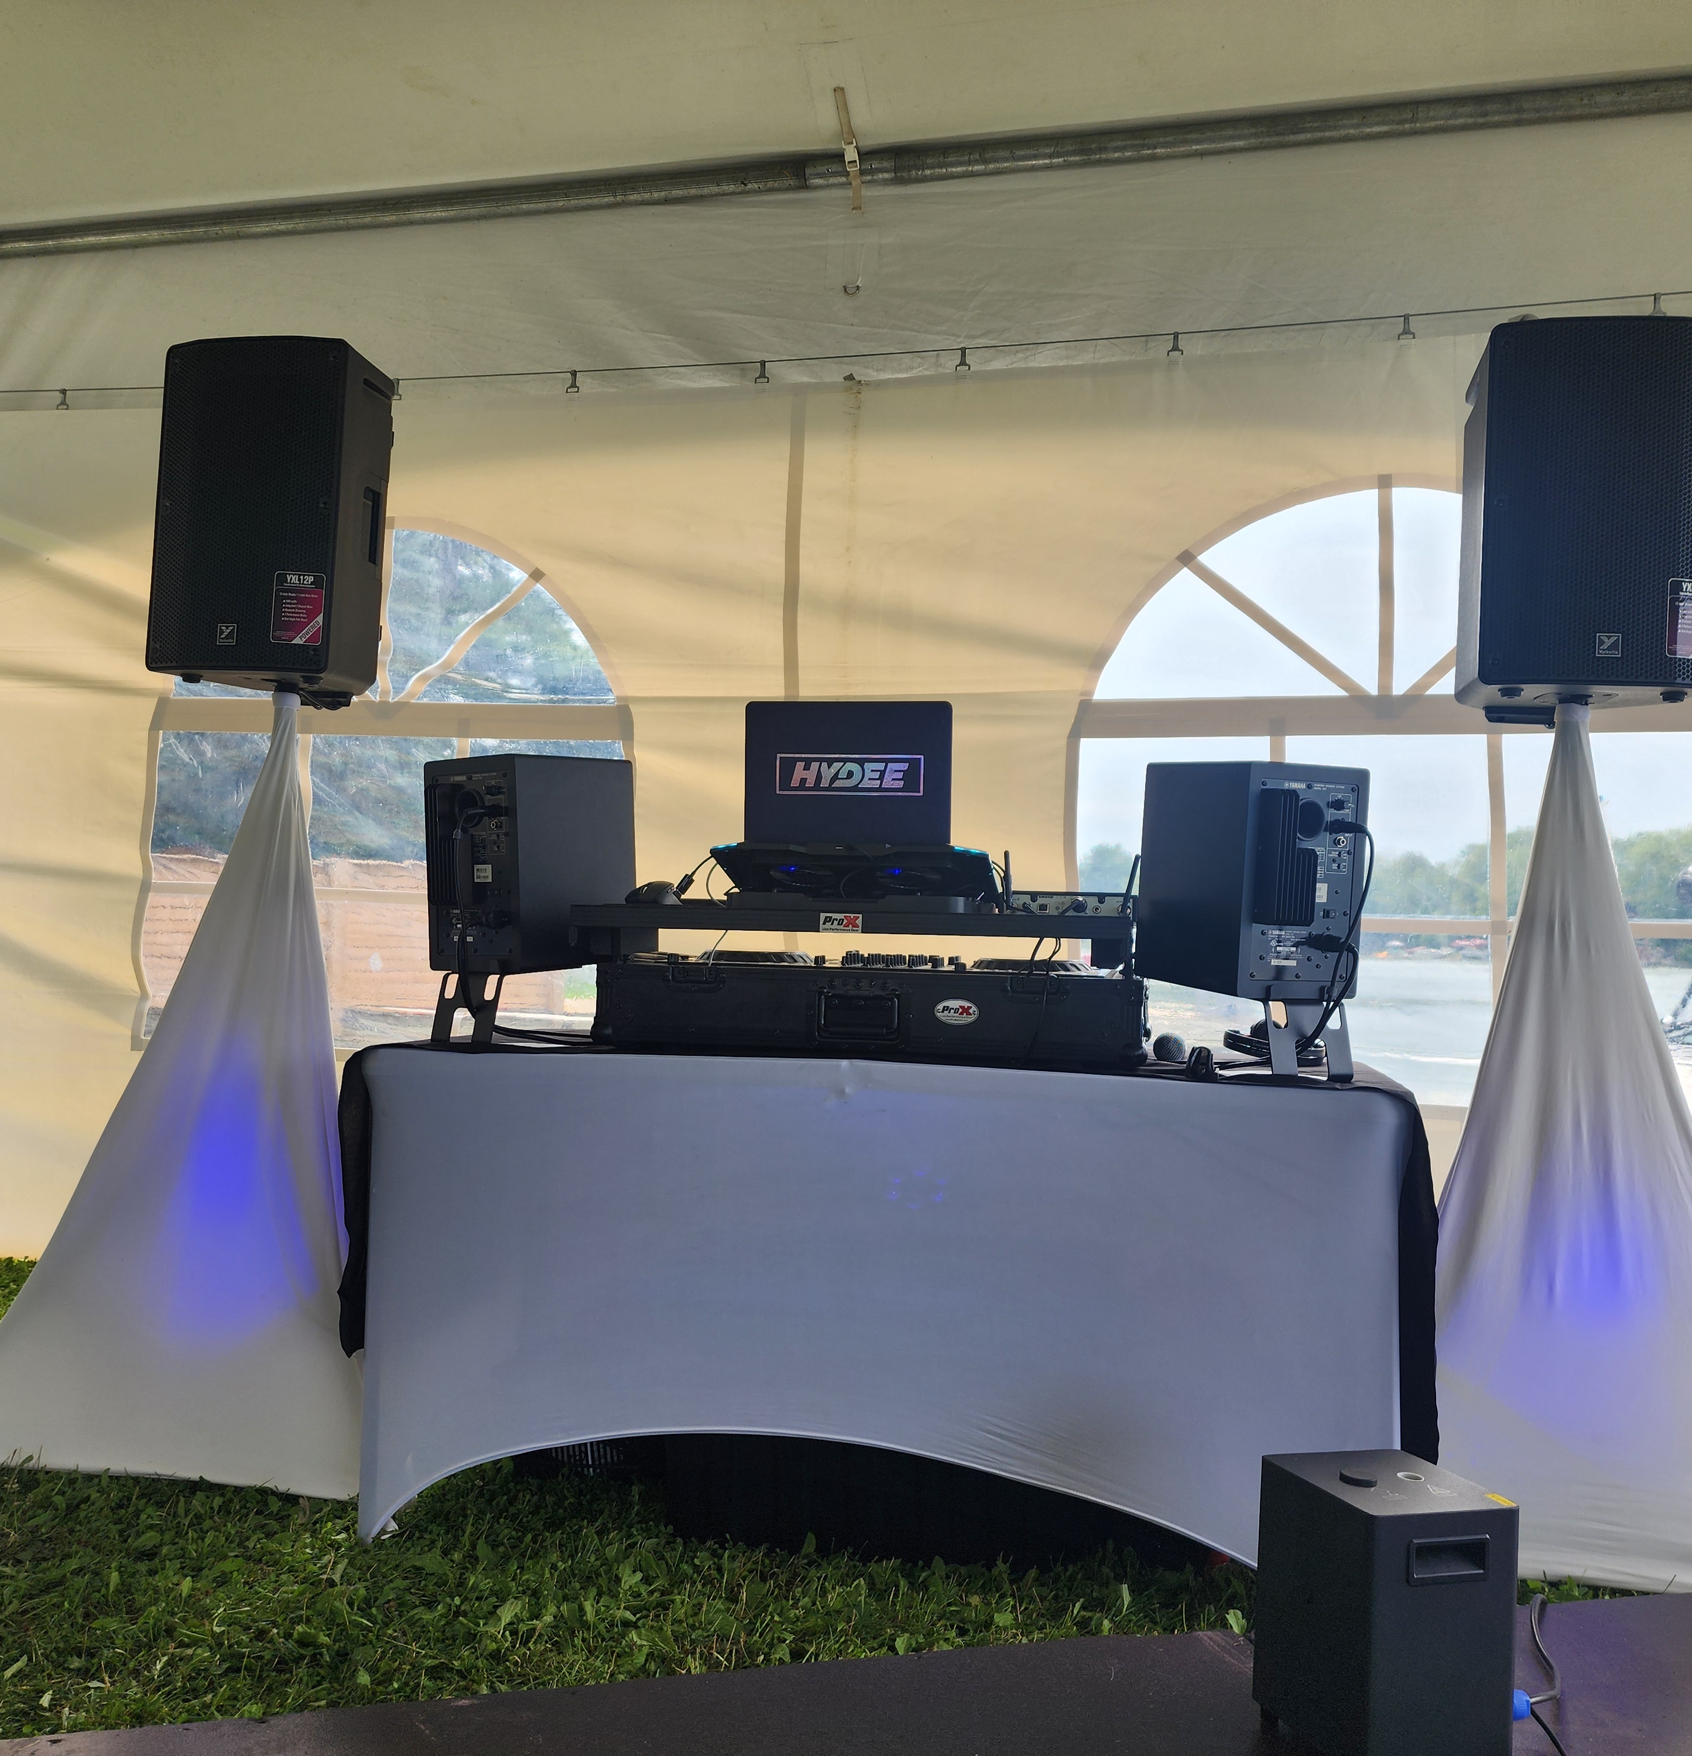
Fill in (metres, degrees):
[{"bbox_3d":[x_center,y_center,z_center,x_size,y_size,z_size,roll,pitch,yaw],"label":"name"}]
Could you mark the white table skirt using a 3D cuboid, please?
[{"bbox_3d":[0.057,0.653,2.515,1.550,0.740,0.550,2,-2,8],"label":"white table skirt"}]

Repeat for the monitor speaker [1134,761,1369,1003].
[{"bbox_3d":[0.619,-0.001,2.378,0.212,0.335,0.282,1,3,-21],"label":"monitor speaker"}]

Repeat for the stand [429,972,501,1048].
[{"bbox_3d":[-0.549,0.202,2.489,0.150,0.120,0.200,1,-2,31],"label":"stand"}]

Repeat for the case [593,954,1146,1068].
[{"bbox_3d":[0.060,0.213,2.579,0.800,0.145,0.500,2,-2,6],"label":"case"}]

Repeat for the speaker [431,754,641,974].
[{"bbox_3d":[-0.522,-0.024,2.587,0.212,0.335,0.282,-1,2,34],"label":"speaker"}]

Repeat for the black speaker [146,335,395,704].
[{"bbox_3d":[-1.044,-0.666,2.916,0.375,0.595,0.320,3,0,14],"label":"black speaker"}]

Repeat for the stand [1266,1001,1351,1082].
[{"bbox_3d":[0.637,0.228,2.340,0.155,0.135,0.190,2,-2,-21],"label":"stand"}]

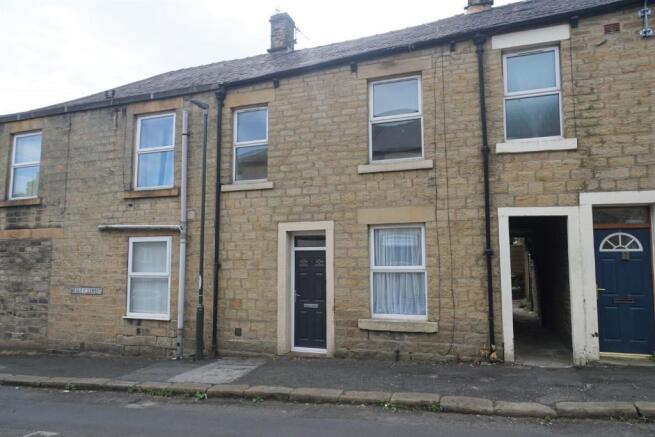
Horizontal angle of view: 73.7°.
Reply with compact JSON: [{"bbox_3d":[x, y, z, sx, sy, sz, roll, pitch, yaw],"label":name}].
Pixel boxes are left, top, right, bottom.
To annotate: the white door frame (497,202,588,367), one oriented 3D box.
[{"bbox_3d":[3.542,1.094,7.244,1.219,2.537,0.200,-2,-6,20],"label":"white door frame"}]

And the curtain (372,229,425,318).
[{"bbox_3d":[1.349,1.006,8.167,1.020,1.653,0.080,-2,-6,20],"label":"curtain"}]

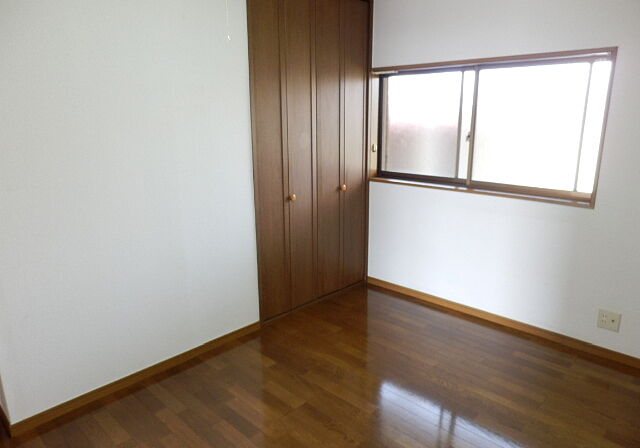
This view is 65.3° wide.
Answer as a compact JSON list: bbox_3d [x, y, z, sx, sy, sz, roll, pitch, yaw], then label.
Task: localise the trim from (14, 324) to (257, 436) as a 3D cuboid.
[{"bbox_3d":[-0.943,0.838,2.897,0.016,0.060,1.530,13,20,42],"label":"trim"}]

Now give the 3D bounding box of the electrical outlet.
[{"bbox_3d":[1.717,0.578,2.966,0.119,0.120,0.012,13,20,42],"label":"electrical outlet"}]

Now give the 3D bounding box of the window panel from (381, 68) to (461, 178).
[{"bbox_3d":[0.738,-0.729,3.706,0.690,0.760,0.040,13,20,42],"label":"window panel"}]

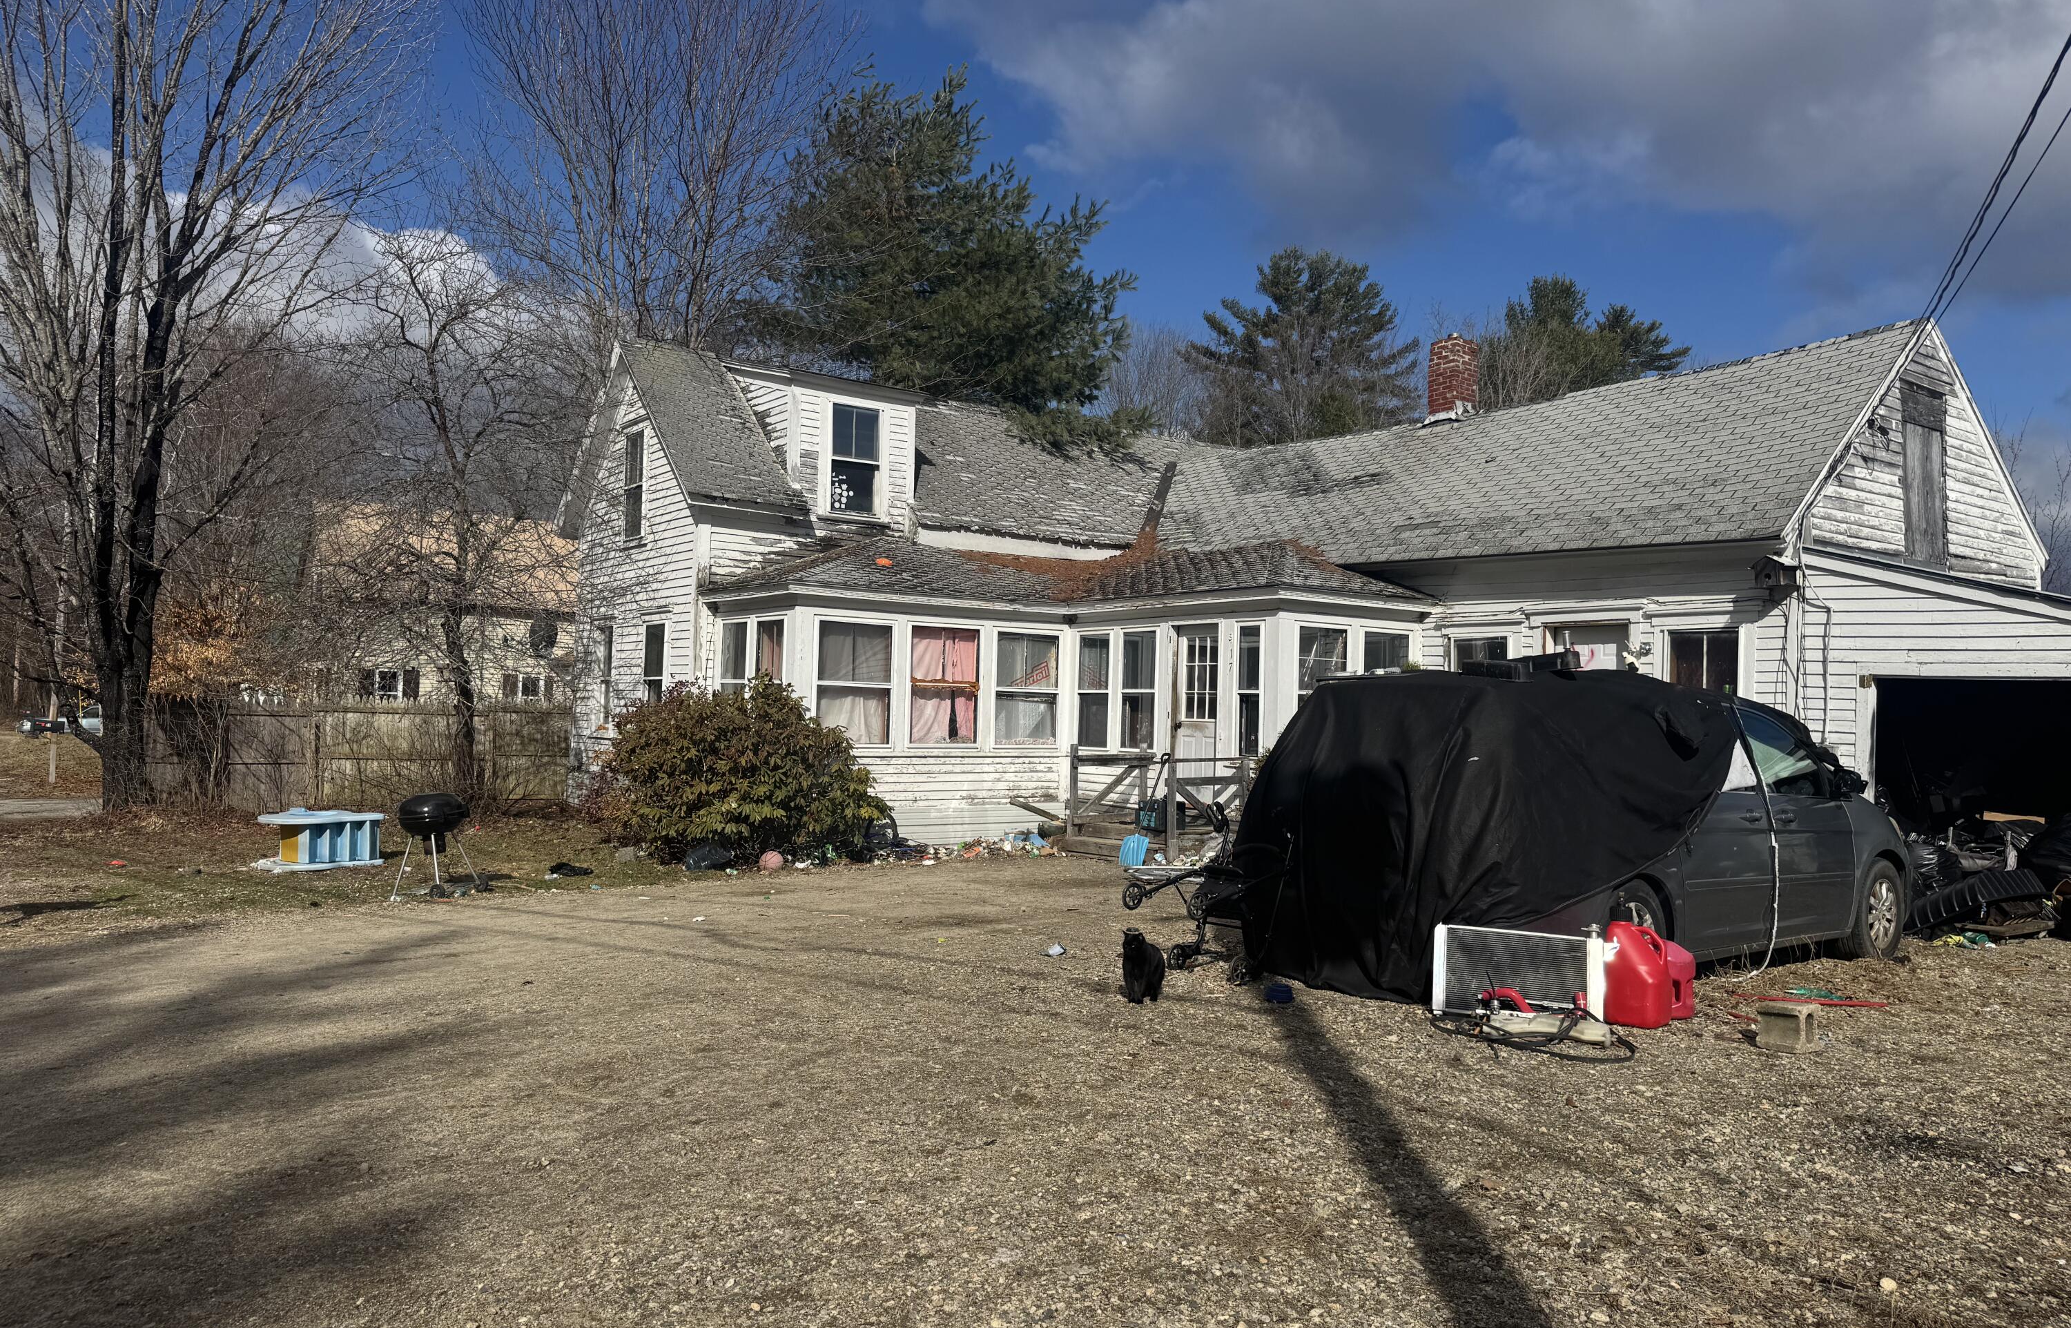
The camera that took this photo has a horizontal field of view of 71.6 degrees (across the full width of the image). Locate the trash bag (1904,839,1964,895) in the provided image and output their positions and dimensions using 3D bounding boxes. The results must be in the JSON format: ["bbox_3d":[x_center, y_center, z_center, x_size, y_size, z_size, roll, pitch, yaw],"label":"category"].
[{"bbox_3d":[6.810,1.590,10.900,0.500,0.500,0.500,1,-2,0],"label":"trash bag"}]

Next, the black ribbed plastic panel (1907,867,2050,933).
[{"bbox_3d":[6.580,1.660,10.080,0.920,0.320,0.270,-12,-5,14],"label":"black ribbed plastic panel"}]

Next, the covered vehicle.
[{"bbox_3d":[3.576,1.016,8.952,5.120,1.760,1.980,3,-3,-38],"label":"covered vehicle"}]

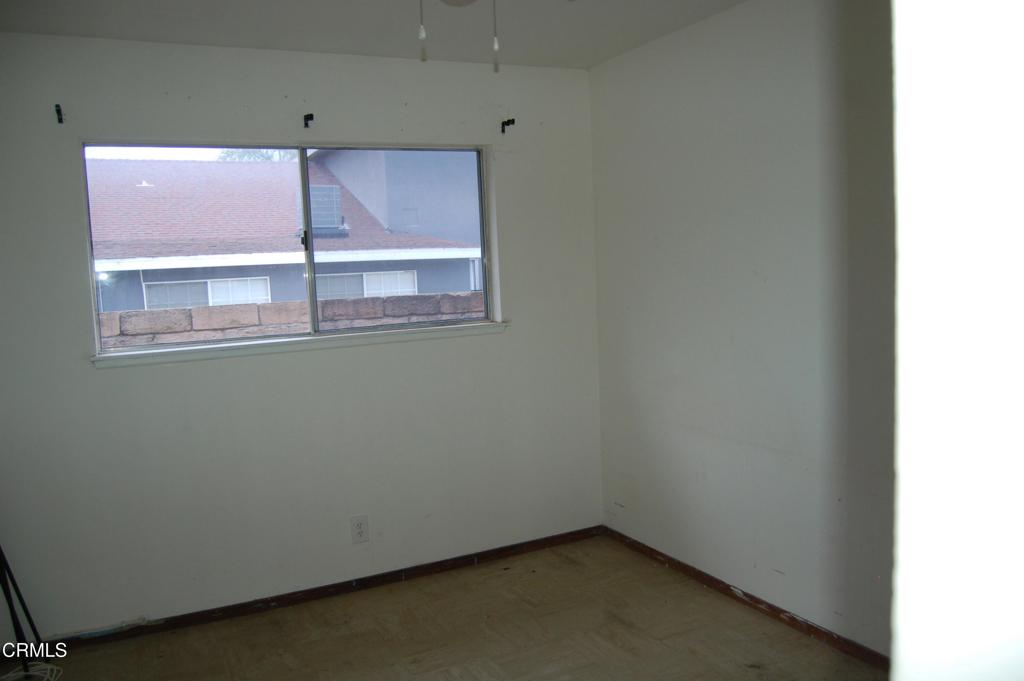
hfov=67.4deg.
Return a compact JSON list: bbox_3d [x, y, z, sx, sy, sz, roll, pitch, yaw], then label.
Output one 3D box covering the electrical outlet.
[{"bbox_3d":[-0.679,0.845,3.433,0.076,0.121,0.010,-5,6,-25],"label":"electrical outlet"}]

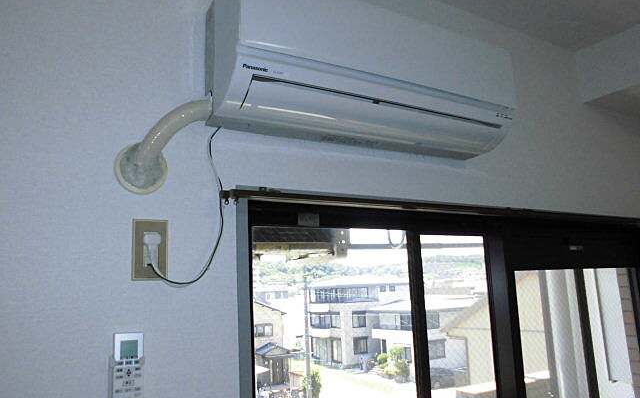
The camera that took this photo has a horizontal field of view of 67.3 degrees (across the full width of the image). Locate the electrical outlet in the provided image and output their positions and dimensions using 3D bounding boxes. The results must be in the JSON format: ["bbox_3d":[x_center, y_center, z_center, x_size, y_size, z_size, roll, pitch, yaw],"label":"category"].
[{"bbox_3d":[-0.332,0.101,0.947,0.070,0.120,0.015,4,-11,-32],"label":"electrical outlet"}]

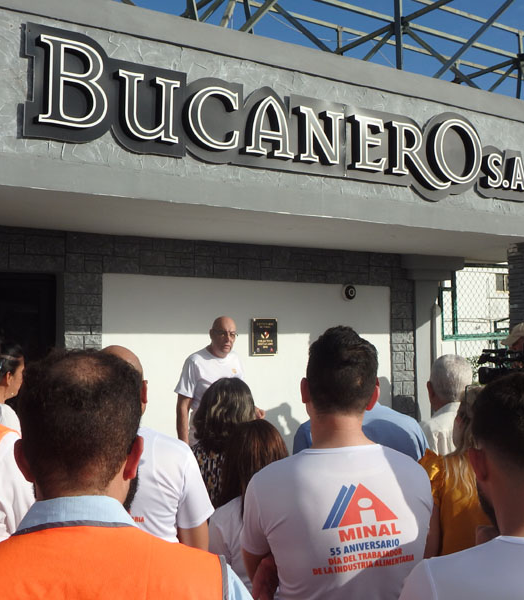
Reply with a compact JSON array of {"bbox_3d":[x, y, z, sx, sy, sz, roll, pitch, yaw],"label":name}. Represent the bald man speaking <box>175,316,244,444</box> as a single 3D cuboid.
[{"bbox_3d":[-0.272,0.969,4.961,0.540,1.730,0.400,1,-3,-31],"label":"bald man speaking"}]

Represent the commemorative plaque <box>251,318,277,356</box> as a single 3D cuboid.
[{"bbox_3d":[0.025,0.297,6.350,0.240,0.300,0.030,1,-3,-34],"label":"commemorative plaque"}]

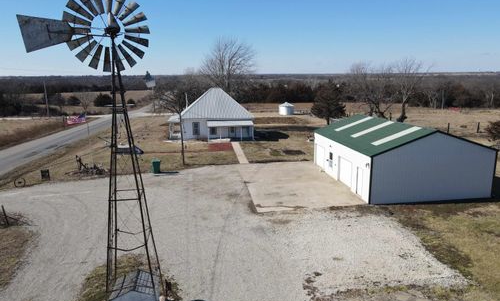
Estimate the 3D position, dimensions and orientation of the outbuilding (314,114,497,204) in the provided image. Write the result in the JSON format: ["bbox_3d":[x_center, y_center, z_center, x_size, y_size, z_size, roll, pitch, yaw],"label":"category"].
[{"bbox_3d":[12.363,-0.065,30.497,9.850,5.100,11.900,-2,12,-9],"label":"outbuilding"}]

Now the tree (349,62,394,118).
[{"bbox_3d":[24.666,-12.076,70.580,9.332,11.521,9.332,0,12,0],"label":"tree"}]

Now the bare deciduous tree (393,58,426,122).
[{"bbox_3d":[31.396,-11.896,68.073,7.238,12.122,7.238,0,12,0],"label":"bare deciduous tree"}]

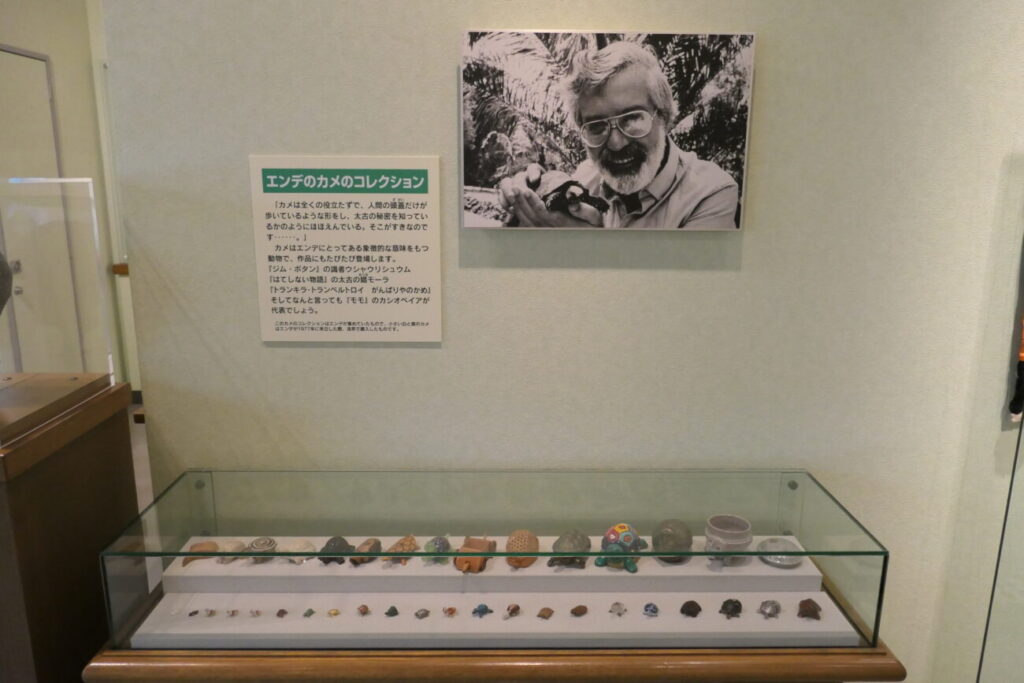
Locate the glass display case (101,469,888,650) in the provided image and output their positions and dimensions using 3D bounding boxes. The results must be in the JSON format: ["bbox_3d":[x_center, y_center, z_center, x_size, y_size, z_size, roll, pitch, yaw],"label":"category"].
[{"bbox_3d":[-0.024,0.357,1.210,1.163,0.160,0.298,0,12,-1],"label":"glass display case"}]

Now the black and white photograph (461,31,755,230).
[{"bbox_3d":[0.156,-0.349,1.200,0.477,0.318,0.027,0,12,-1],"label":"black and white photograph"}]

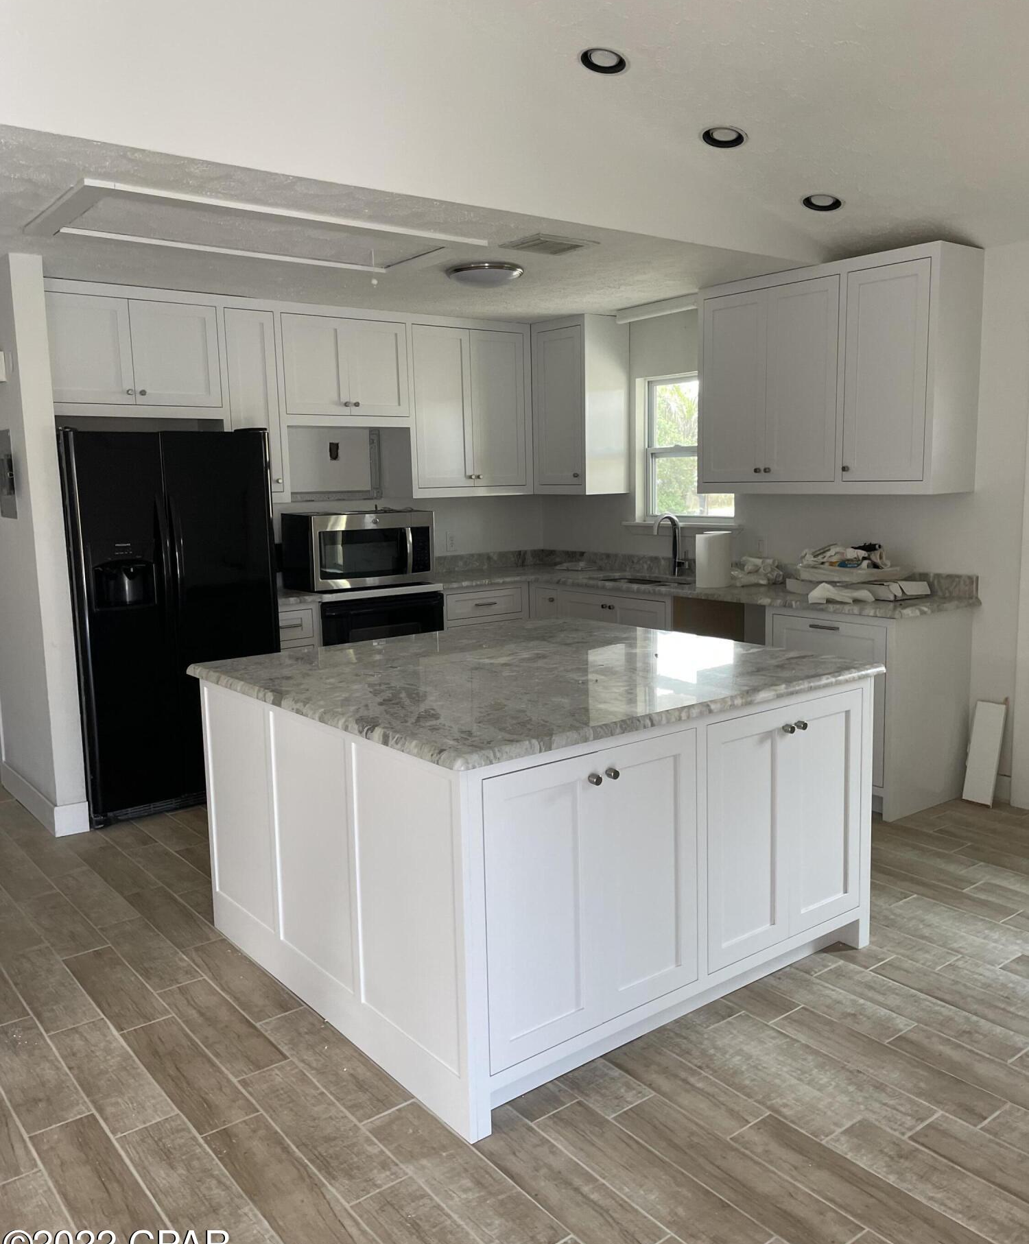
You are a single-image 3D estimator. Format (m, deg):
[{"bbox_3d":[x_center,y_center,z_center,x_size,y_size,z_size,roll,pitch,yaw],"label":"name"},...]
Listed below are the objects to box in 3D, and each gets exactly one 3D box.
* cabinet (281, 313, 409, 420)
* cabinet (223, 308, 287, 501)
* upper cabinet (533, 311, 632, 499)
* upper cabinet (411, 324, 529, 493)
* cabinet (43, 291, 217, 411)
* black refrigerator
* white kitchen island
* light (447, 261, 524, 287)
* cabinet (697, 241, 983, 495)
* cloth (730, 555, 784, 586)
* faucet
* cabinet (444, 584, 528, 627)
[{"bbox_3d":[-1.017,-1.406,5.780,0.777,0.540,0.358,-7,10,-37],"label":"cabinet"},{"bbox_3d":[-1.440,-1.134,5.445,0.302,0.983,0.368,-7,10,-37],"label":"cabinet"},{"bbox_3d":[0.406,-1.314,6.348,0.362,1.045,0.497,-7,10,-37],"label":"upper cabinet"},{"bbox_3d":[-0.362,-1.279,6.309,0.835,0.975,0.358,-7,10,-37],"label":"upper cabinet"},{"bbox_3d":[-1.925,-1.300,5.043,0.887,0.514,0.368,-7,10,-37],"label":"cabinet"},{"bbox_3d":[-1.727,-0.037,5.024,0.902,1.759,0.811,-7,10,-37],"label":"black refrigerator"},{"bbox_3d":[0.045,0.585,3.320,1.605,0.923,1.555,-7,10,-37],"label":"white kitchen island"},{"bbox_3d":[-0.137,-1.556,4.691,0.356,0.078,0.356,-1,8,0],"label":"light"},{"bbox_3d":[1.504,-1.147,4.968,0.342,1.046,1.339,-7,10,-37],"label":"cabinet"},{"bbox_3d":[1.263,-0.266,5.394,0.192,0.136,0.242,-7,10,-37],"label":"cloth"},{"bbox_3d":[0.877,-0.421,5.748,0.207,0.363,0.121,-7,10,-37],"label":"faucet"},{"bbox_3d":[-0.336,0.196,6.345,0.625,0.873,0.618,-7,10,-37],"label":"cabinet"}]

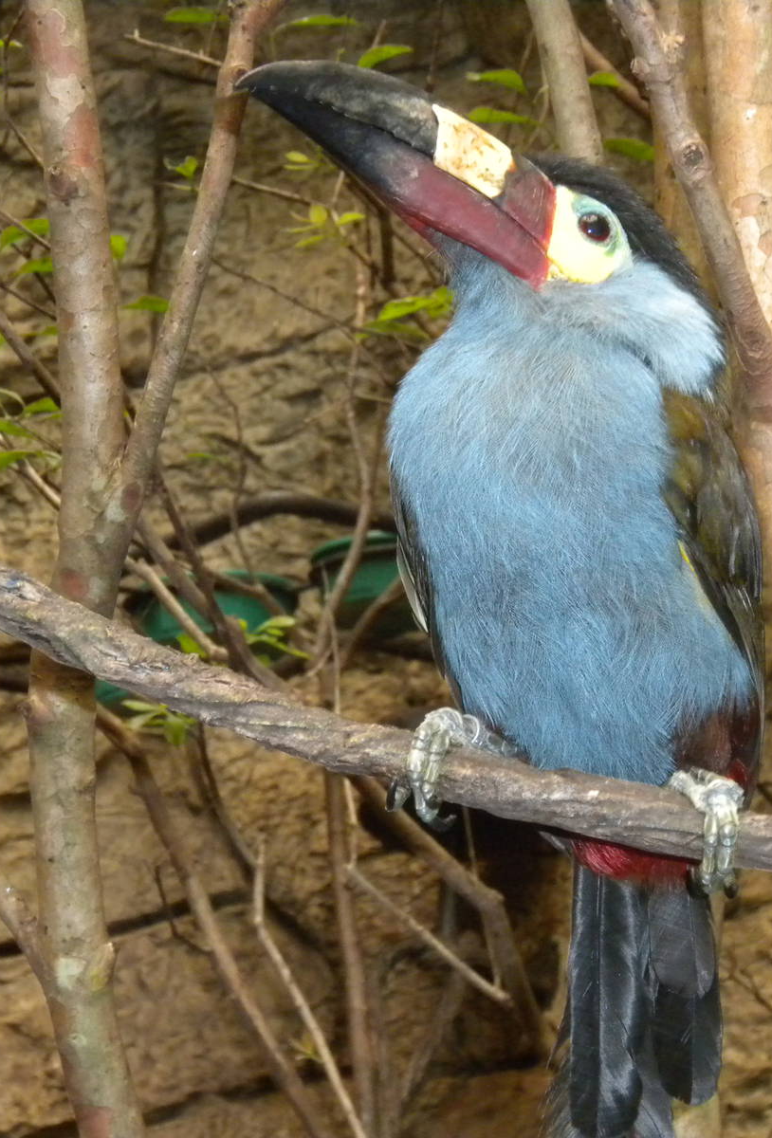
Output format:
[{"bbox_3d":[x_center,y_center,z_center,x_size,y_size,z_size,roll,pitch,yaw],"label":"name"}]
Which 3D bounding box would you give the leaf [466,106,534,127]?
[{"bbox_3d":[0.052,-0.207,1.700,0.030,0.008,0.013,5,-2,0],"label":"leaf"}]

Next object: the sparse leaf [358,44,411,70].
[{"bbox_3d":[-0.001,-0.237,1.720,0.026,0.009,0.013,-17,-2,0],"label":"sparse leaf"}]

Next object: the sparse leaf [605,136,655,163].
[{"bbox_3d":[0.115,-0.197,1.750,0.026,0.010,0.013,12,-2,0],"label":"sparse leaf"}]

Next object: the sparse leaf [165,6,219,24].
[{"bbox_3d":[-0.093,-0.265,1.780,0.027,0.008,0.013,-1,-2,0],"label":"sparse leaf"}]

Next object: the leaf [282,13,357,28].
[{"bbox_3d":[-0.032,-0.262,1.780,0.035,0.007,0.014,-1,-2,0],"label":"leaf"}]

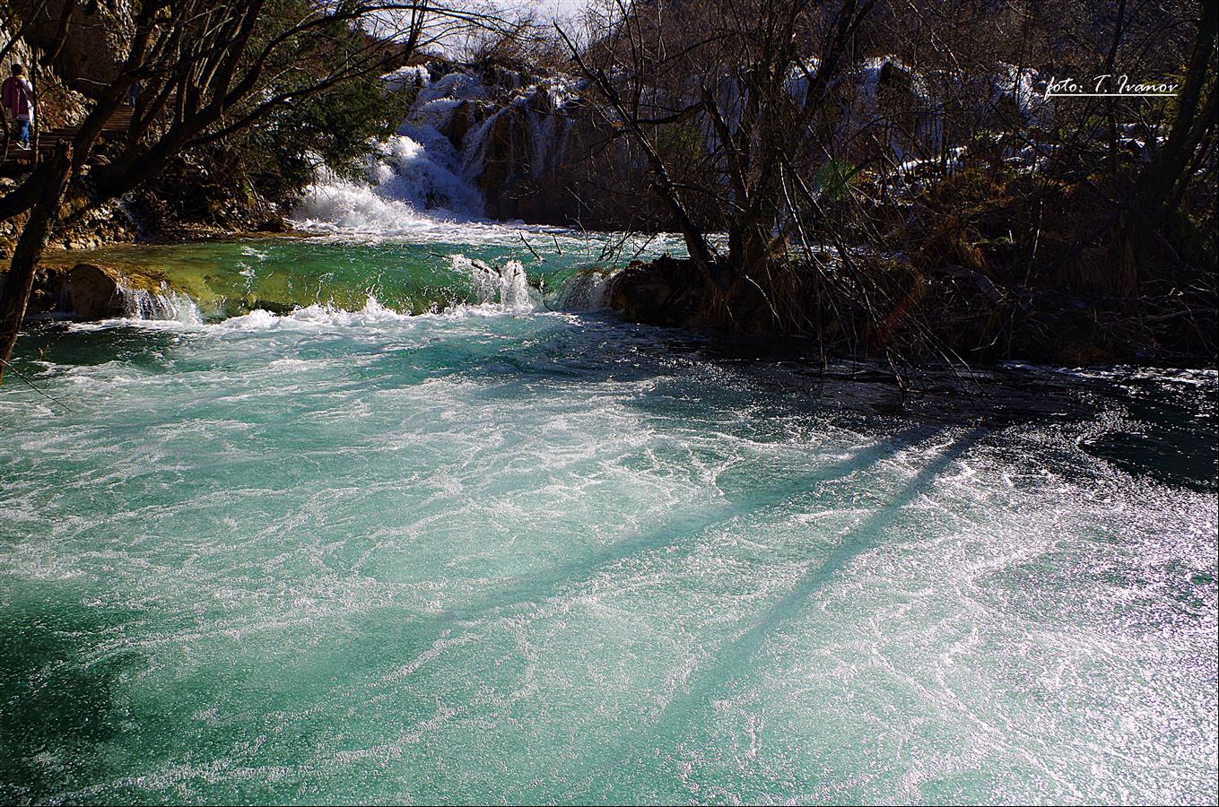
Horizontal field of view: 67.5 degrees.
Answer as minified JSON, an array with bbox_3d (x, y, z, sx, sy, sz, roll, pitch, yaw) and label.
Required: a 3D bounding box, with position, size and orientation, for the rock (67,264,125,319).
[{"bbox_3d":[-6.752,-1.459,12.000,0.720,0.720,0.620,-4,16,-14],"label":"rock"}]

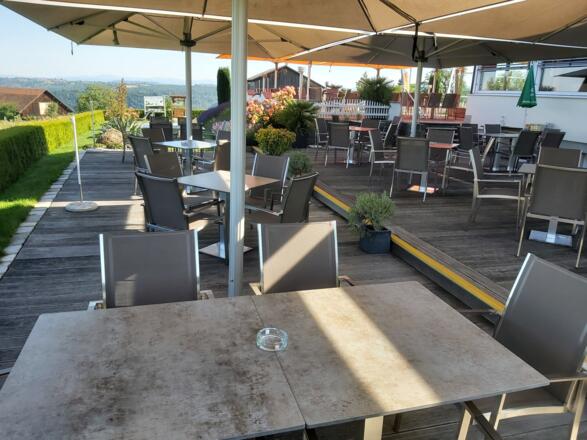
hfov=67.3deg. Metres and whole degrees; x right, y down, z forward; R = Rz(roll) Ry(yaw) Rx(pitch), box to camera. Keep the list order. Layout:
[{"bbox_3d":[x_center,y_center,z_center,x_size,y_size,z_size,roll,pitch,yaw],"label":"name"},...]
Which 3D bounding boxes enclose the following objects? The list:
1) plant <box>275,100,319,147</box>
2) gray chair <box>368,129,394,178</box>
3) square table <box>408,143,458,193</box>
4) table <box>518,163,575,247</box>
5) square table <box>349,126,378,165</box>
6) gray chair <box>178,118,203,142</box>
[{"bbox_3d":[0.080,-2.528,11.758,1.150,1.220,1.150,2,16,0],"label":"plant"},{"bbox_3d":[1.597,-1.033,7.269,0.660,0.880,0.560,12,19,27],"label":"gray chair"},{"bbox_3d":[2.098,-0.837,6.955,0.720,0.740,0.720,11,19,26],"label":"square table"},{"bbox_3d":[2.864,-0.159,4.784,0.800,0.740,0.800,11,18,27],"label":"table"},{"bbox_3d":[1.323,-1.612,9.613,0.790,0.745,0.790,11,18,27],"label":"square table"},{"bbox_3d":[-2.163,-1.575,8.992,0.560,0.880,0.660,-4,18,-21],"label":"gray chair"}]

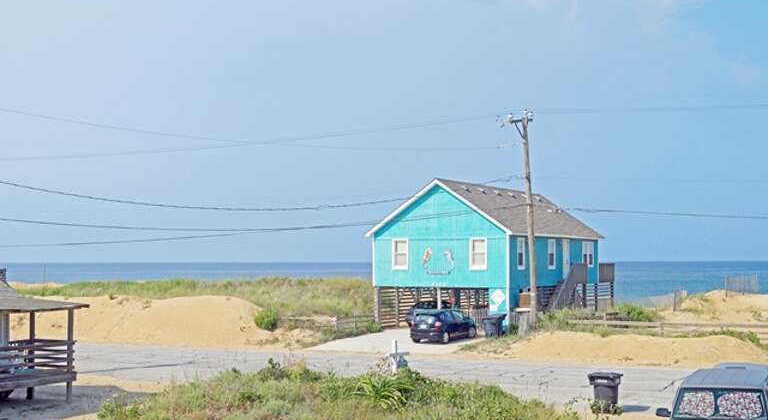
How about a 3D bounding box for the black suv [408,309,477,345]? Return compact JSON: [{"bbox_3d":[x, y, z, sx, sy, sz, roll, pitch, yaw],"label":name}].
[{"bbox_3d":[2.908,5.354,51.608,1.720,1.540,4.150,-2,-3,29],"label":"black suv"}]

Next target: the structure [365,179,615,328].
[{"bbox_3d":[6.654,2.577,62.770,8.600,7.600,15.700,-2,-3,30],"label":"structure"}]

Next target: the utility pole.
[{"bbox_3d":[6.337,0.467,52.033,1.700,10.350,0.700,-1,-3,10],"label":"utility pole"}]

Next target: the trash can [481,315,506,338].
[{"bbox_3d":[4.951,5.287,49.809,0.730,1.100,0.880,-2,-3,30],"label":"trash can"}]

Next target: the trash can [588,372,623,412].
[{"bbox_3d":[6.221,5.100,30.798,0.720,1.100,0.860,-2,-3,31],"label":"trash can"}]

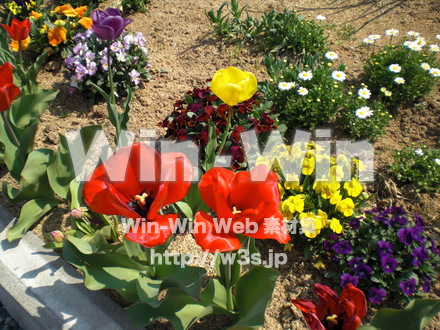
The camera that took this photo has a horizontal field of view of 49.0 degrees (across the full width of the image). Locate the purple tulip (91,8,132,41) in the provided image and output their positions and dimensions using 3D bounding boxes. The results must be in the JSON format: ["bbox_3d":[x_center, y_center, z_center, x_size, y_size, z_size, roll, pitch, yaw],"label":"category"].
[{"bbox_3d":[-0.203,-0.262,0.905,0.075,0.057,0.070,-10,45,-10],"label":"purple tulip"}]

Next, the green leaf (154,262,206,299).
[{"bbox_3d":[-0.057,0.172,0.720,0.075,0.045,0.050,0,42,0],"label":"green leaf"}]

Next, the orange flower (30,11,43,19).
[{"bbox_3d":[-0.531,-0.435,1.400,0.038,0.034,0.018,-21,9,-20],"label":"orange flower"}]

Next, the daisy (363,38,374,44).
[{"bbox_3d":[0.363,-0.302,1.180,0.028,0.010,0.028,0,46,0],"label":"daisy"}]

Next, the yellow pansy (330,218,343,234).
[{"bbox_3d":[0.203,0.107,0.840,0.024,0.028,0.012,38,12,35],"label":"yellow pansy"}]

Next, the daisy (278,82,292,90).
[{"bbox_3d":[0.144,-0.172,1.060,0.031,0.011,0.031,6,44,7],"label":"daisy"}]

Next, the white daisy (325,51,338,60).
[{"bbox_3d":[0.282,-0.275,1.220,0.031,0.011,0.031,0,50,0],"label":"white daisy"}]

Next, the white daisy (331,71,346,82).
[{"bbox_3d":[0.251,-0.187,1.020,0.031,0.010,0.031,0,55,0],"label":"white daisy"}]

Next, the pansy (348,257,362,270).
[{"bbox_3d":[0.233,0.169,0.830,0.025,0.026,0.011,5,10,5],"label":"pansy"}]

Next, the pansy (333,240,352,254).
[{"bbox_3d":[0.203,0.137,0.800,0.032,0.013,0.026,7,59,8],"label":"pansy"}]

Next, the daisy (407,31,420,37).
[{"bbox_3d":[0.481,-0.327,1.200,0.033,0.010,0.033,0,49,0],"label":"daisy"}]

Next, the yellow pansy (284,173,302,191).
[{"bbox_3d":[0.121,0.027,0.800,0.029,0.029,0.018,0,17,0],"label":"yellow pansy"}]

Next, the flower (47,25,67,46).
[{"bbox_3d":[-0.439,-0.347,1.300,0.050,0.054,0.016,-4,23,-5],"label":"flower"}]

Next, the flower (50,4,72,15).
[{"bbox_3d":[-0.410,-0.403,1.250,0.050,0.022,0.040,0,42,0],"label":"flower"}]

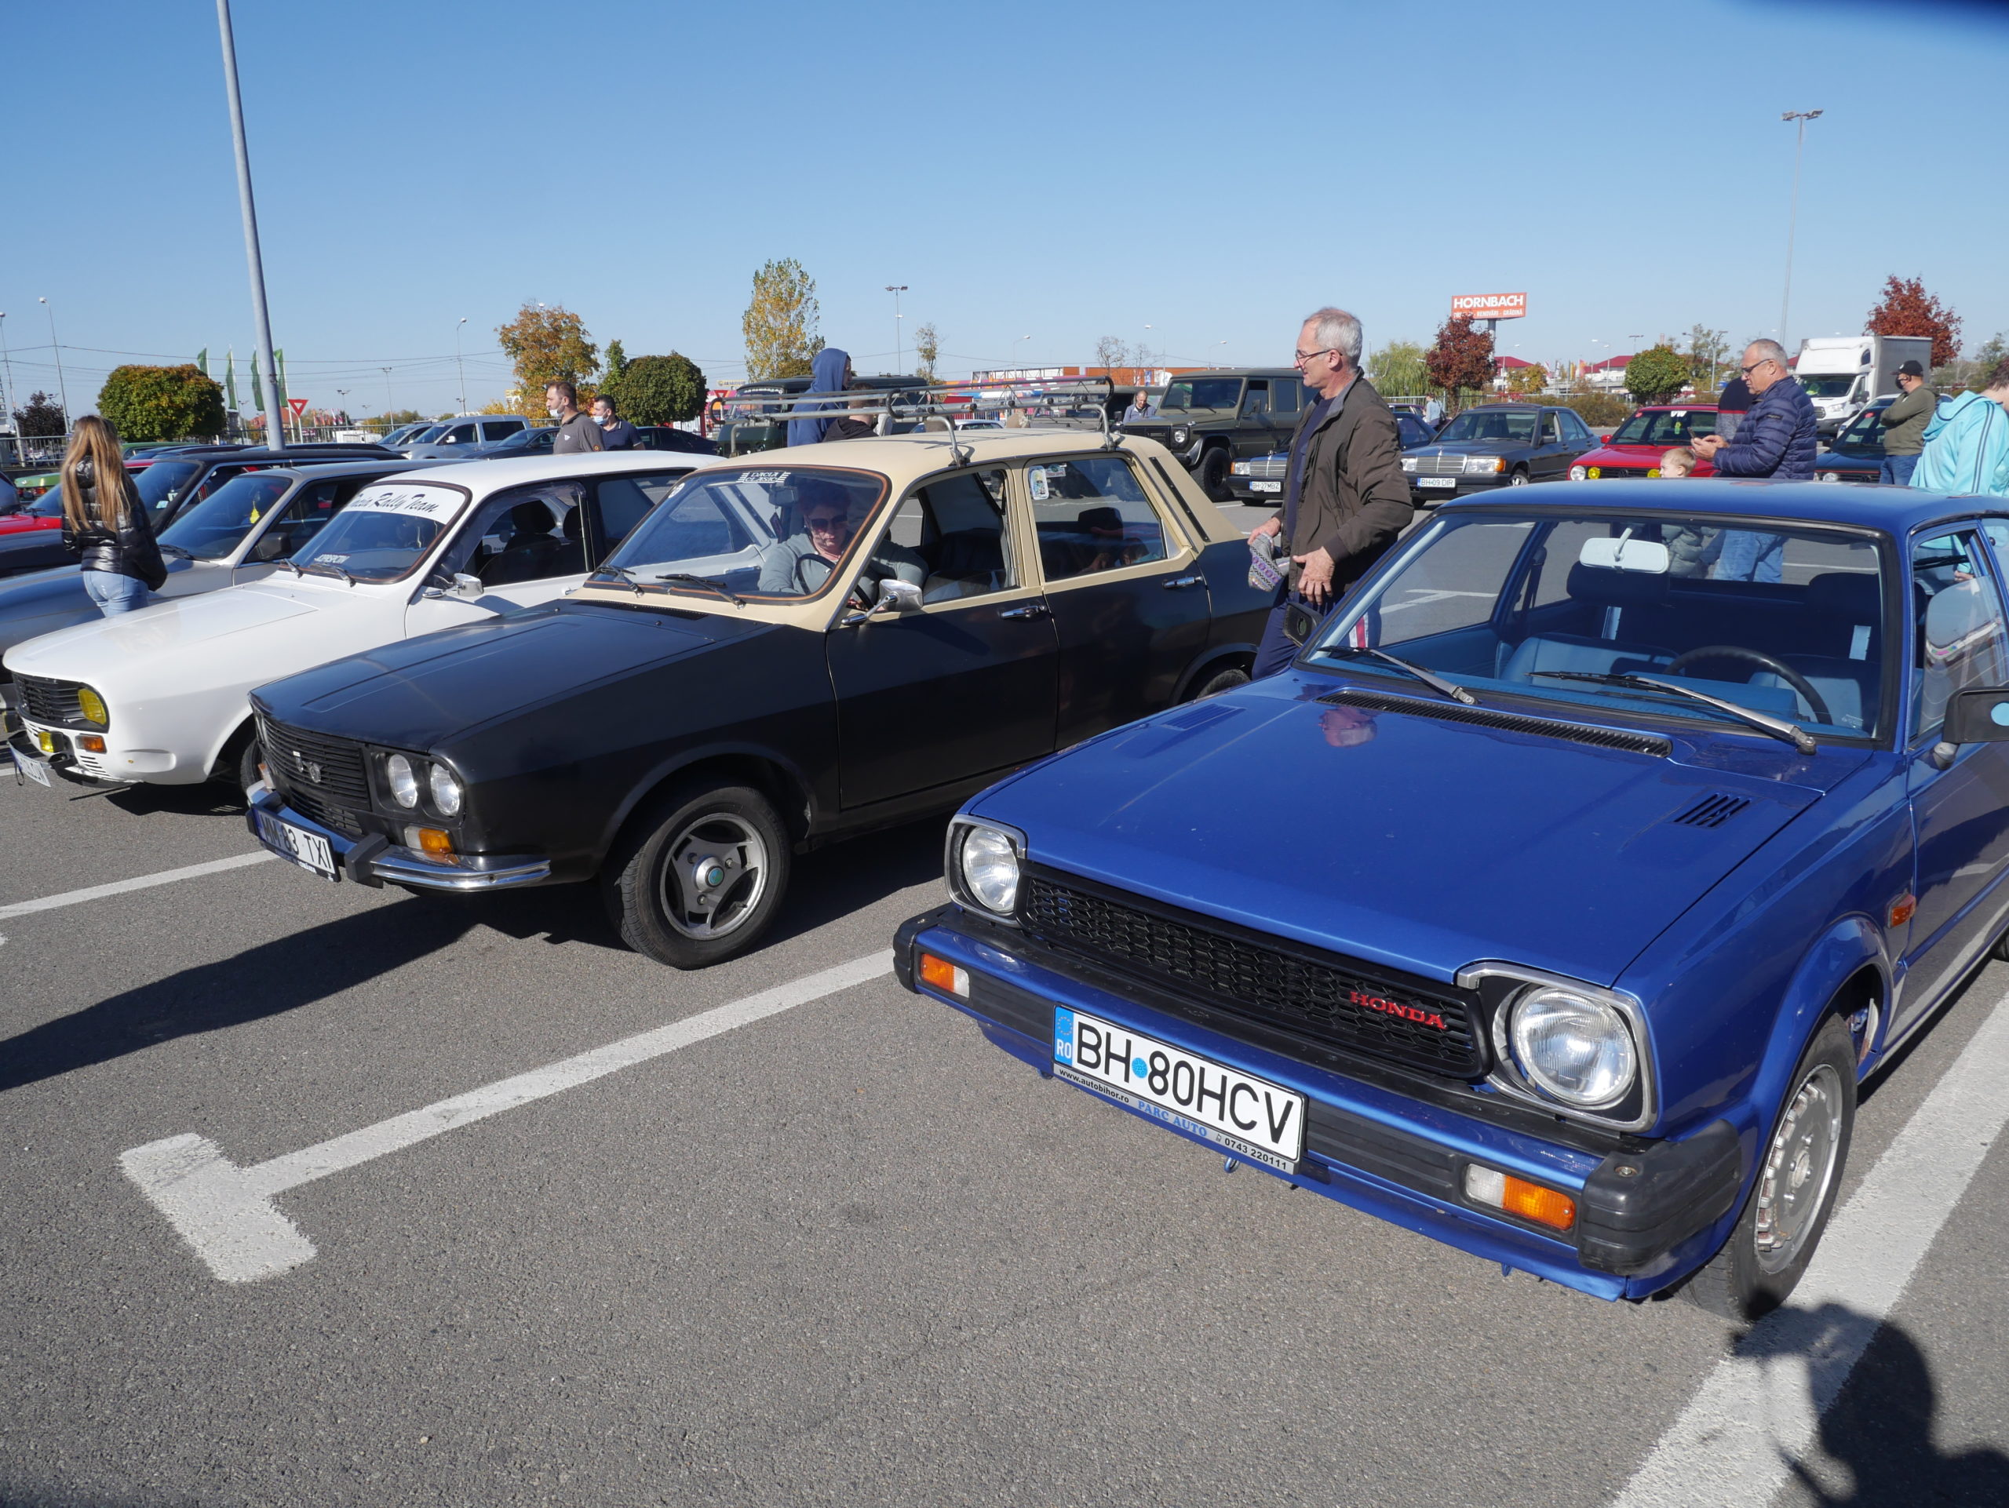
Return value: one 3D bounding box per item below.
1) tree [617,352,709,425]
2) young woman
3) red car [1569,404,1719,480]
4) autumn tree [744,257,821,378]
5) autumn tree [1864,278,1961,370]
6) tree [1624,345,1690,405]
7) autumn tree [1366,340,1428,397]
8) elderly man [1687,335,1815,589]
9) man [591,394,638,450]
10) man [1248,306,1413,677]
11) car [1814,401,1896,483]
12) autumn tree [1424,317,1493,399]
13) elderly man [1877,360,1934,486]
[{"bbox_3d":[-12.090,-12.400,50.472,3.000,4.033,3.000,-1,14,0],"label":"tree"},{"bbox_3d":[-4.232,-0.810,6.776,0.520,1.630,0.420,-2,13,-6],"label":"young woman"},{"bbox_3d":[8.920,-3.838,18.263,1.680,1.410,4.000,12,19,43],"label":"red car"},{"bbox_3d":[-11.843,-21.324,76.190,4.400,11.000,4.400,-1,12,0],"label":"autumn tree"},{"bbox_3d":[35.096,-15.471,54.024,3.228,5.755,3.228,8,16,31],"label":"autumn tree"},{"bbox_3d":[34.420,-19.417,73.649,3.186,3.977,3.186,5,15,24],"label":"tree"},{"bbox_3d":[23.861,-22.554,85.655,5.500,5.595,5.500,-1,14,0],"label":"autumn tree"},{"bbox_3d":[3.646,-1.106,6.852,0.530,1.770,0.520,5,15,22],"label":"elderly man"},{"bbox_3d":[-3.018,-1.931,10.989,0.360,1.750,0.520,-11,16,-37],"label":"man"},{"bbox_3d":[1.010,-0.472,4.404,0.430,1.790,0.550,-6,14,-19],"label":"man"},{"bbox_3d":[10.764,-3.299,16.030,1.650,1.340,4.040,12,19,43],"label":"car"},{"bbox_3d":[22.649,-18.907,69.599,3.309,5.371,3.309,3,15,17],"label":"autumn tree"},{"bbox_3d":[8.087,-2.612,12.578,0.460,1.770,0.540,3,15,17],"label":"elderly man"}]

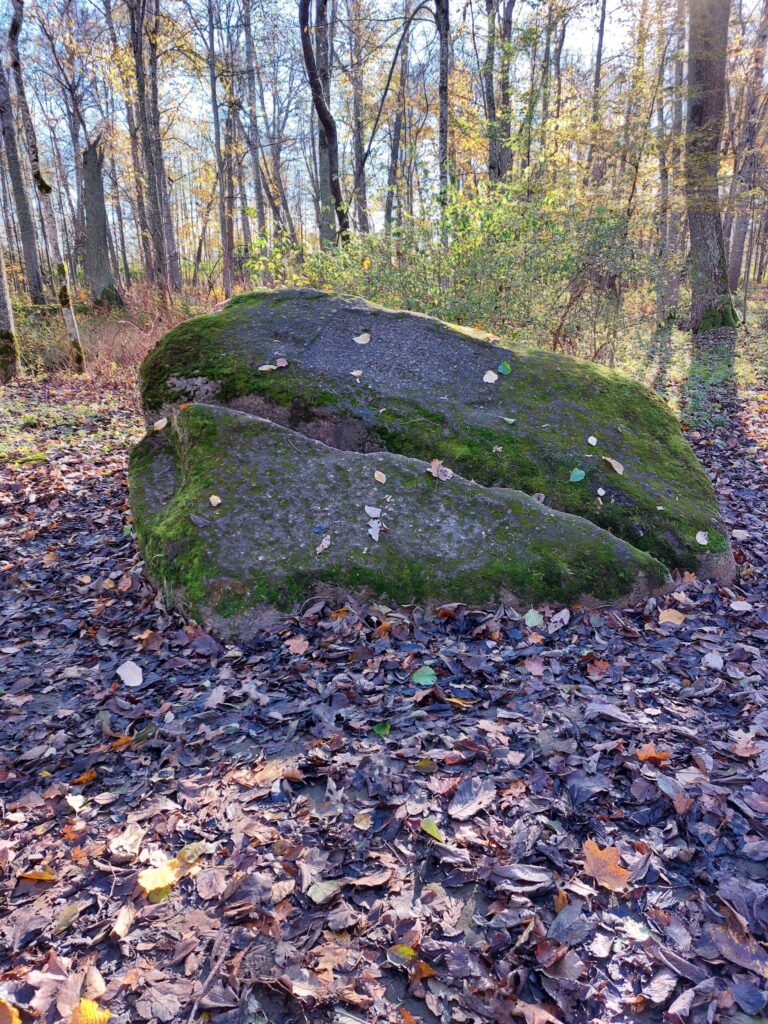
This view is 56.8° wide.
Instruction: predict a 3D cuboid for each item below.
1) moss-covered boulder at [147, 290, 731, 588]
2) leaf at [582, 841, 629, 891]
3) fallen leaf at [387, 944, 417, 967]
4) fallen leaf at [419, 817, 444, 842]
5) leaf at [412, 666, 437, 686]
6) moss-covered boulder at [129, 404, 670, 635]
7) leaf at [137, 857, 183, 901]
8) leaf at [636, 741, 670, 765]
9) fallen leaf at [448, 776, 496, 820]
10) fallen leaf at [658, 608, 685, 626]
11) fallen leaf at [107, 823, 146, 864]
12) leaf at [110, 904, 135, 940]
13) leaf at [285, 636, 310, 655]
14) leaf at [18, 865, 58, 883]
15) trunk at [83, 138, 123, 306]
[{"bbox_3d":[0.190,-0.533,3.748,2.850,1.260,1.500,0,20,0],"label":"moss-covered boulder"},{"bbox_3d":[0.537,0.856,1.720,0.110,0.035,0.130,-5,21,-14],"label":"leaf"},{"bbox_3d":[0.040,1.006,1.611,0.060,0.018,0.048,-11,22,-26],"label":"fallen leaf"},{"bbox_3d":[0.131,0.878,1.964,0.048,0.020,0.088,-5,20,-13],"label":"fallen leaf"},{"bbox_3d":[0.141,0.575,2.481,0.082,0.025,0.085,0,20,0],"label":"leaf"},{"bbox_3d":[0.070,-0.040,3.077,2.300,0.800,0.920,0,20,0],"label":"moss-covered boulder"},{"bbox_3d":[-0.568,0.936,1.804,0.118,0.030,0.115,-1,20,0],"label":"leaf"},{"bbox_3d":[0.856,0.764,2.255,0.108,0.028,0.088,-1,20,0],"label":"leaf"},{"bbox_3d":[0.241,0.779,1.930,0.105,0.040,0.160,17,26,39],"label":"fallen leaf"},{"bbox_3d":[1.256,0.459,3.092,0.118,0.030,0.110,-1,20,0],"label":"fallen leaf"},{"bbox_3d":[-0.648,0.832,1.787,0.085,0.040,0.105,7,21,19],"label":"fallen leaf"},{"bbox_3d":[-0.579,0.909,1.577,0.050,0.030,0.090,10,23,26],"label":"leaf"},{"bbox_3d":[-0.353,0.546,2.902,0.102,0.022,0.110,-1,20,0],"label":"leaf"},{"bbox_3d":[-0.829,0.865,1.698,0.090,0.030,0.045,0,20,0],"label":"leaf"},{"bbox_3d":[-6.987,-7.186,17.623,0.900,3.700,0.900,-6,21,-20],"label":"trunk"}]

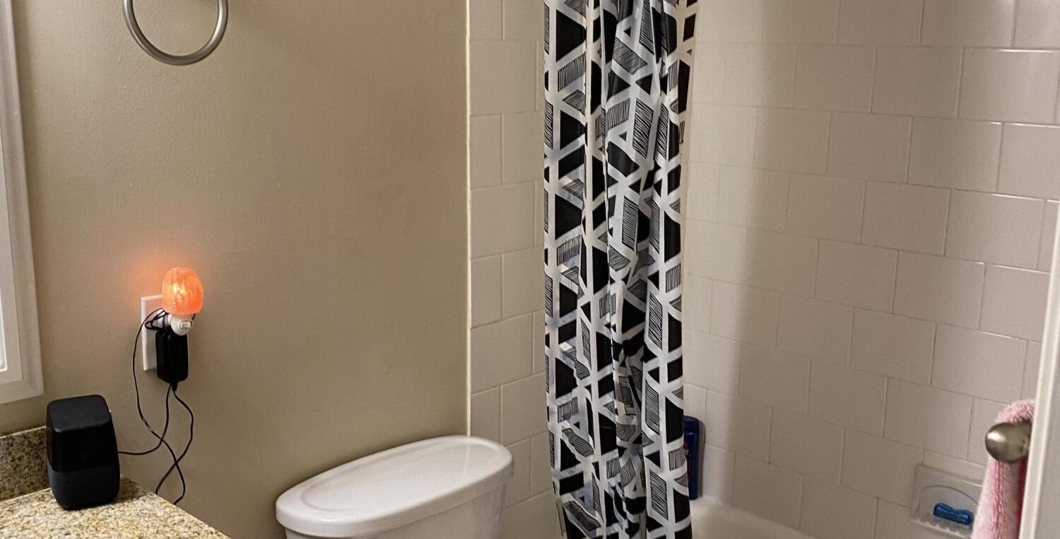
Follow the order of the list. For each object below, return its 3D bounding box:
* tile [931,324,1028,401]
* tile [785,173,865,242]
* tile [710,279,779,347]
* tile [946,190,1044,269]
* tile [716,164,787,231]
[{"bbox_3d":[1.002,0.213,2.368,0.201,0.152,0.008,13,17,43],"label":"tile"},{"bbox_3d":[0.717,-0.151,2.570,0.198,0.151,0.010,12,17,41],"label":"tile"},{"bbox_3d":[0.566,0.117,2.784,0.200,0.152,0.010,12,17,41],"label":"tile"},{"bbox_3d":[1.006,-0.087,2.302,0.201,0.152,0.008,13,17,43],"label":"tile"},{"bbox_3d":[0.569,-0.184,2.715,0.201,0.152,0.008,13,17,43],"label":"tile"}]

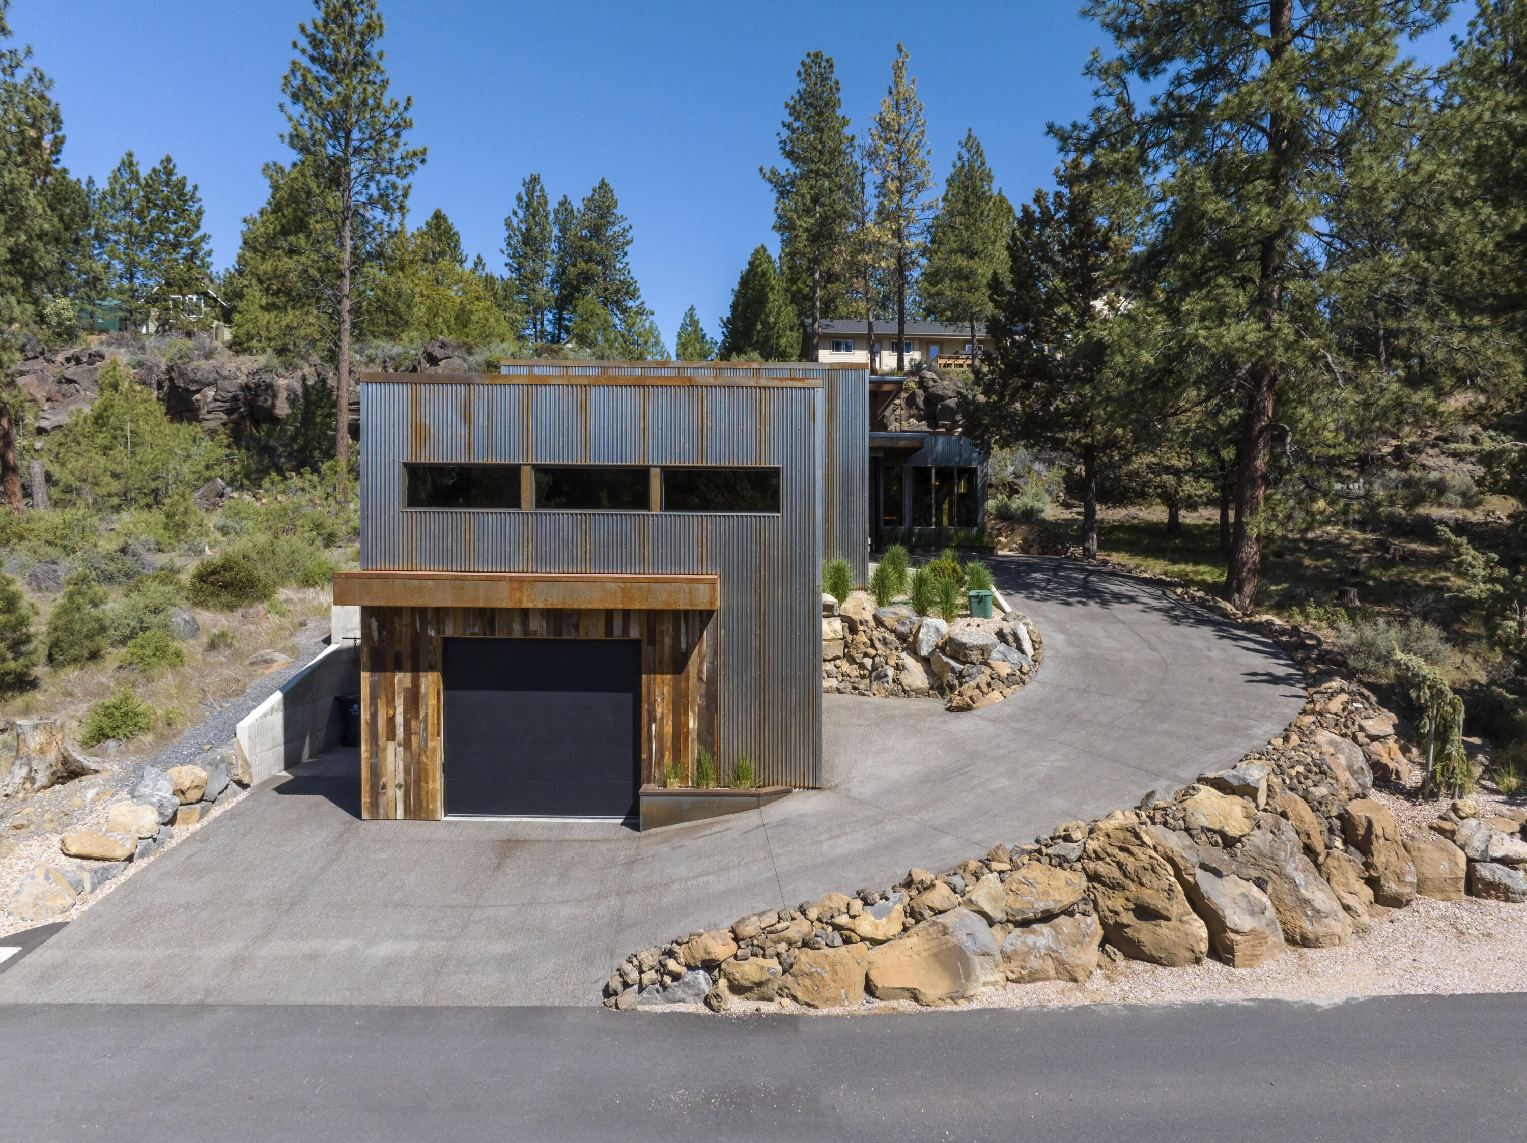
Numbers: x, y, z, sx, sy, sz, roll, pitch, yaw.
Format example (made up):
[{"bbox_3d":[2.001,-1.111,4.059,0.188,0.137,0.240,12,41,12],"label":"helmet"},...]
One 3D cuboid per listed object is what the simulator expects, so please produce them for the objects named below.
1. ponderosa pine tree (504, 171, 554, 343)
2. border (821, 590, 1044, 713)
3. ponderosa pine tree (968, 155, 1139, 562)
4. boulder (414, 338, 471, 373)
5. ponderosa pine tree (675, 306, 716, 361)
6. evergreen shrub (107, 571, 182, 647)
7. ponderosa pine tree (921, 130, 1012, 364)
[{"bbox_3d":[-18.214,-24.047,82.000,3.791,13.596,3.800,0,1,0],"label":"ponderosa pine tree"},{"bbox_3d":[3.350,1.584,22.400,5.000,2.200,4.400,0,1,0],"label":"border"},{"bbox_3d":[8.441,-6.224,31.000,4.893,11.783,4.800,0,1,0],"label":"ponderosa pine tree"},{"bbox_3d":[-14.559,-9.691,48.000,2.652,1.787,2.200,0,1,0],"label":"boulder"},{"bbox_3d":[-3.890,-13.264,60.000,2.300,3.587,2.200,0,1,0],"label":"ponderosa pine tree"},{"bbox_3d":[-13.329,0.810,22.800,1.594,1.646,1.500,0,1,0],"label":"evergreen shrub"},{"bbox_3d":[12.688,-20.174,66.000,5.656,14.660,5.656,0,0,0],"label":"ponderosa pine tree"}]

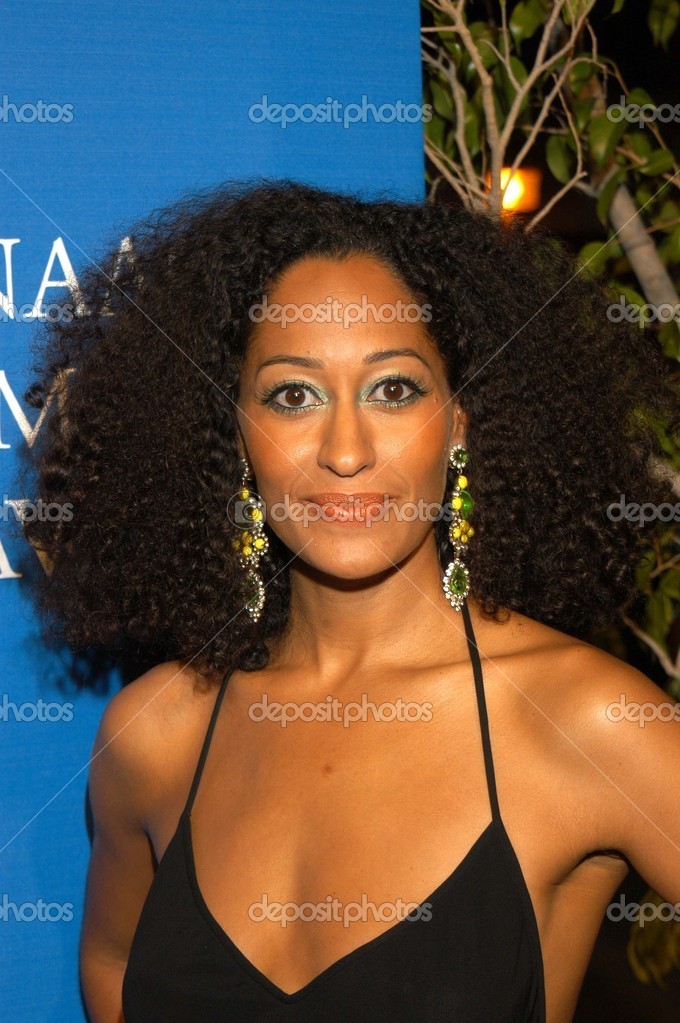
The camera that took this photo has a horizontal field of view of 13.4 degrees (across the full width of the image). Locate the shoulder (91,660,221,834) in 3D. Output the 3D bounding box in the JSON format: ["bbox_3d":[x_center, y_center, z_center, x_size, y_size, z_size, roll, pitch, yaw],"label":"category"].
[{"bbox_3d":[-0.122,0.154,1.920,0.095,0.115,0.110,0,0,15],"label":"shoulder"}]

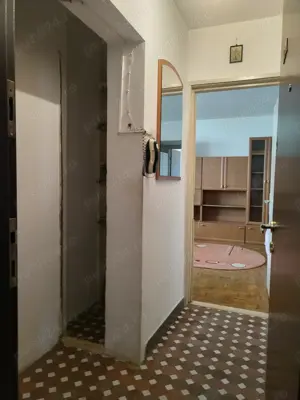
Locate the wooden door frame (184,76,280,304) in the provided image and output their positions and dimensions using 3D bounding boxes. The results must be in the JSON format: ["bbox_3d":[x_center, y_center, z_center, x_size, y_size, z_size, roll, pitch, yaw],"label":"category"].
[{"bbox_3d":[0.782,-0.011,2.741,0.870,2.120,0.130,3,4,22],"label":"wooden door frame"}]

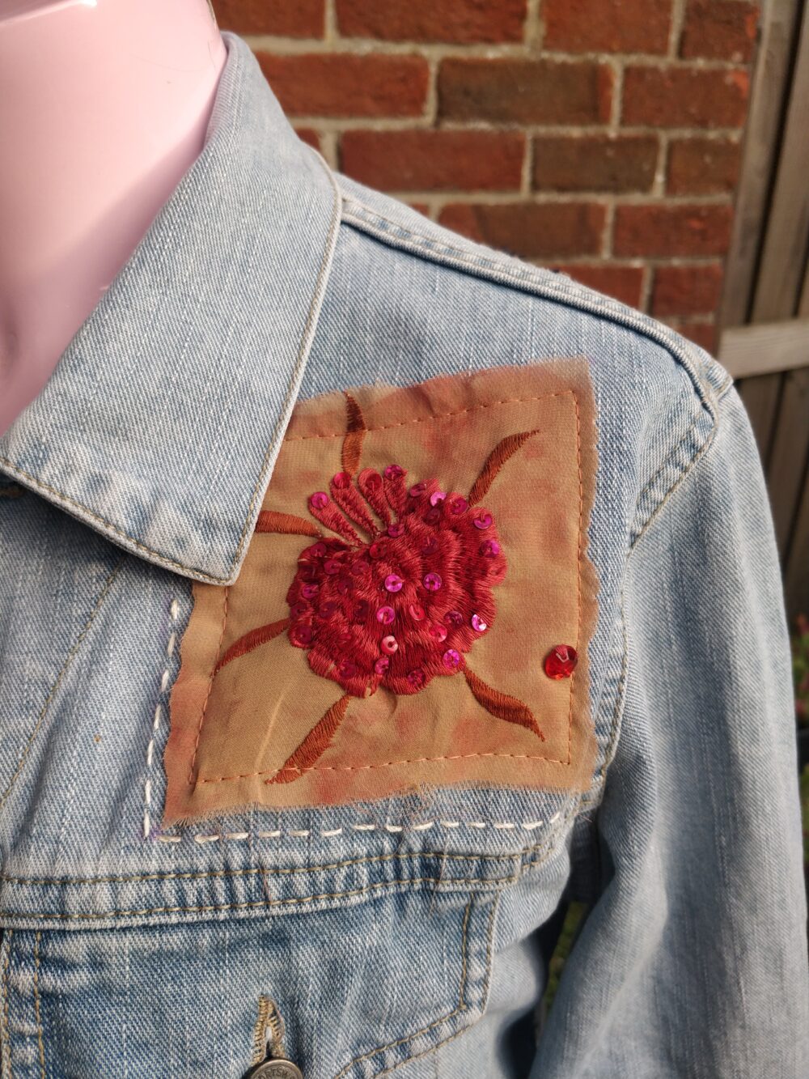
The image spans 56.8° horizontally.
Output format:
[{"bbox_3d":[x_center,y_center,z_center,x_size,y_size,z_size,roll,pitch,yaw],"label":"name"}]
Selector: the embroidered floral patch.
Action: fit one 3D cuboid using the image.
[{"bbox_3d":[-0.001,0.006,0.184,0.108,0.114,0.020,0,-14,-7],"label":"embroidered floral patch"}]

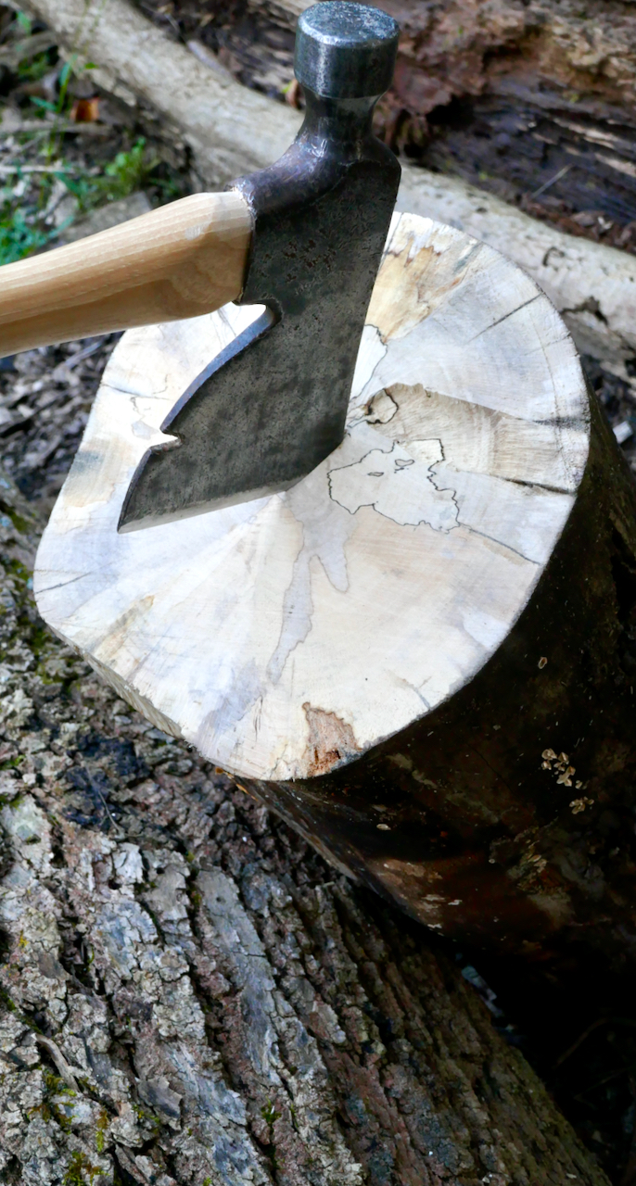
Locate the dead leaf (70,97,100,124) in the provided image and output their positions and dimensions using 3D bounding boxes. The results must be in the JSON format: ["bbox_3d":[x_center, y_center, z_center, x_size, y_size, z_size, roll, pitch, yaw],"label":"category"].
[{"bbox_3d":[-0.241,-0.500,1.570,0.032,0.020,0.026,0,42,0],"label":"dead leaf"}]

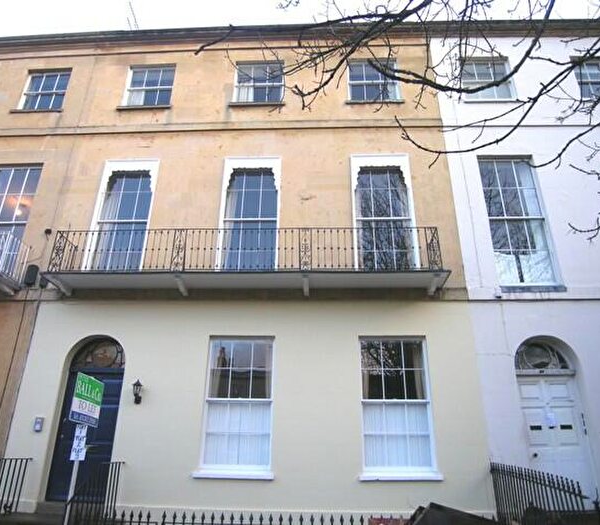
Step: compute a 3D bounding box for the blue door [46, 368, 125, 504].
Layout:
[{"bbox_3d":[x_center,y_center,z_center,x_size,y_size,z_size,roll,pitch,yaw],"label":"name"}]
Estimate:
[{"bbox_3d":[-3.808,3.106,8.912,1.147,2.289,0.080,0,-23,3],"label":"blue door"}]

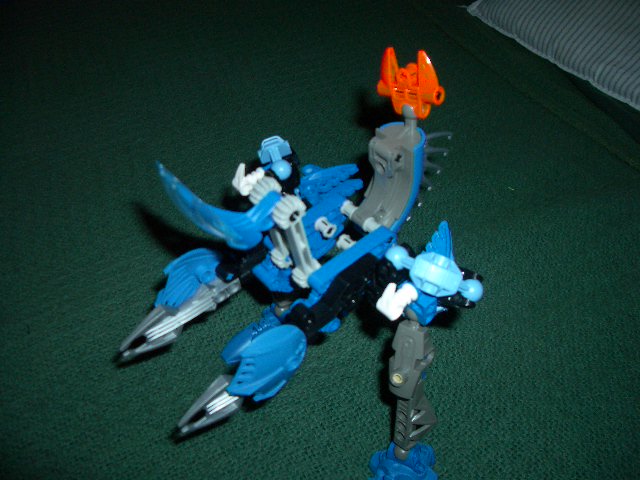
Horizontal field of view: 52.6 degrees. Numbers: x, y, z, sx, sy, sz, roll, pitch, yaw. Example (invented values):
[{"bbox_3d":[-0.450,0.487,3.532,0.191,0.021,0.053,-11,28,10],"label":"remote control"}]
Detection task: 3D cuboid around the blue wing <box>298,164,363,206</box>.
[{"bbox_3d":[0.005,-0.027,0.318,0.031,0.020,0.012,-7,46,-7],"label":"blue wing"}]

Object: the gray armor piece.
[{"bbox_3d":[0.046,0.074,0.324,0.019,0.075,0.019,14,23,35],"label":"gray armor piece"}]

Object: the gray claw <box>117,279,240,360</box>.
[{"bbox_3d":[-0.085,0.048,0.390,0.082,0.014,0.022,-25,51,-23],"label":"gray claw"}]

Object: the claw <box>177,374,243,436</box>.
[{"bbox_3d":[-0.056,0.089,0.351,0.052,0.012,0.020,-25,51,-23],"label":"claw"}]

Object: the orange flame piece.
[{"bbox_3d":[0.039,-0.067,0.279,0.030,0.028,0.014,18,48,31],"label":"orange flame piece"}]

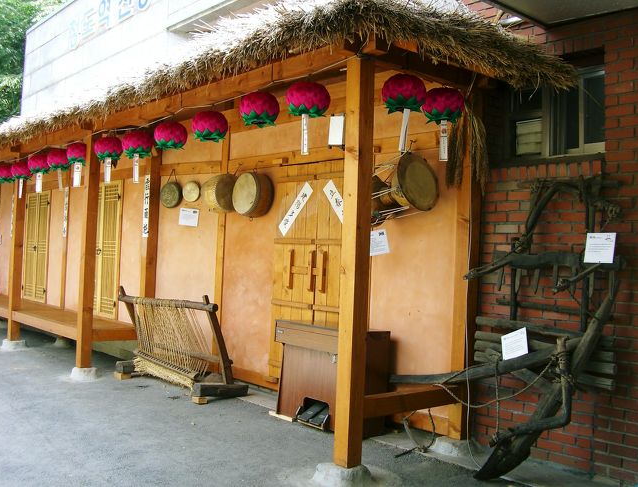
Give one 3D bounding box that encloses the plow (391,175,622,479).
[{"bbox_3d":[1.068,0.526,4.416,0.580,1.780,1.420,3,-2,-41],"label":"plow"}]

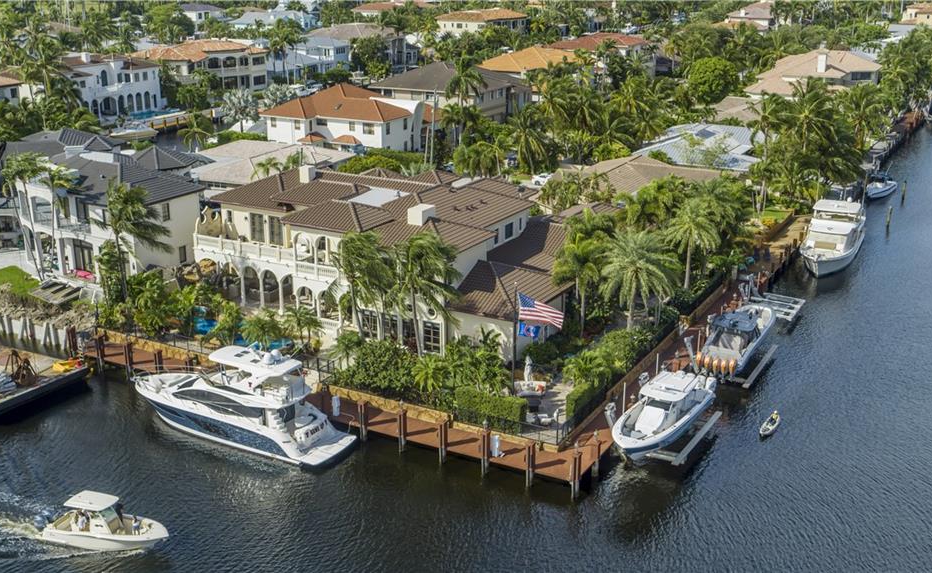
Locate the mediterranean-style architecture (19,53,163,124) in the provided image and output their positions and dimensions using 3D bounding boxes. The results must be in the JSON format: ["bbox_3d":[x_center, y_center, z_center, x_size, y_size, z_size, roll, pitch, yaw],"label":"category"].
[{"bbox_3d":[-69.012,-36.092,176.525,19.000,9.000,21.000,13,24,32],"label":"mediterranean-style architecture"}]

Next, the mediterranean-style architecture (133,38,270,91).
[{"bbox_3d":[-58.230,-47.180,210.730,18.500,10.800,24.500,10,22,29],"label":"mediterranean-style architecture"}]

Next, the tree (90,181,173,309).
[{"bbox_3d":[-28.780,-3.423,82.777,6.300,11.730,5.500,0,20,0],"label":"tree"}]

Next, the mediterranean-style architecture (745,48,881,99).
[{"bbox_3d":[66.912,-40.279,189.109,24.000,9.600,26.000,11,22,26],"label":"mediterranean-style architecture"}]

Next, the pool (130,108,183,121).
[{"bbox_3d":[-58.530,-31.660,183.650,4.500,1.400,11.000,10,22,29],"label":"pool"}]

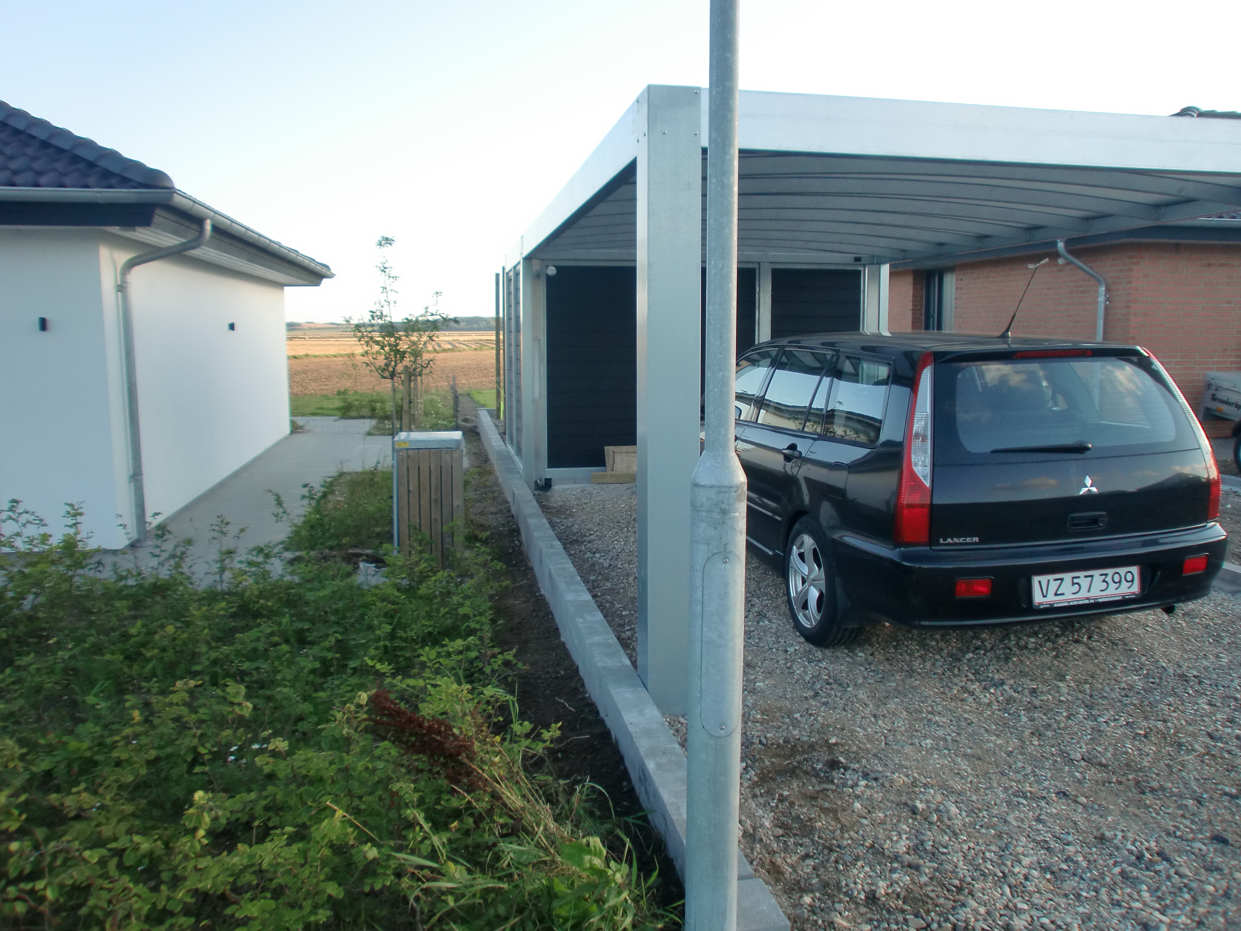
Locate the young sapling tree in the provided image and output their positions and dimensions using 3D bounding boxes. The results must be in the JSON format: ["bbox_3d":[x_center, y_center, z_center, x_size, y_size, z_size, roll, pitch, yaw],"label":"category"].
[{"bbox_3d":[-1.985,-0.797,8.517,0.900,2.500,0.850,-1,9,-10],"label":"young sapling tree"}]

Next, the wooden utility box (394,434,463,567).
[{"bbox_3d":[-1.419,0.251,6.983,0.480,0.940,0.480,-1,9,-10],"label":"wooden utility box"}]

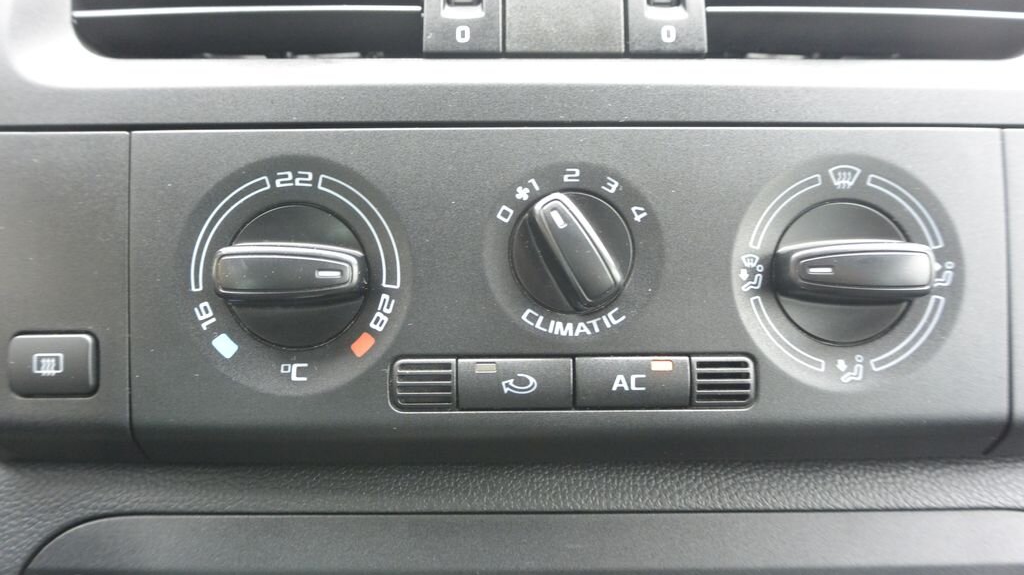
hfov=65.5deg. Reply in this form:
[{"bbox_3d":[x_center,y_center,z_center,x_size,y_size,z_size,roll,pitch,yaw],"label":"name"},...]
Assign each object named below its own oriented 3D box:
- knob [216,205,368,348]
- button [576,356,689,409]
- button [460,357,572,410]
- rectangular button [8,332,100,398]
[{"bbox_3d":[-0.051,-0.003,0.184,0.035,0.035,0.014,0,-2,0],"label":"knob"},{"bbox_3d":[0.029,0.023,0.190,0.027,0.012,0.006,0,-2,0],"label":"button"},{"bbox_3d":[0.001,0.023,0.190,0.027,0.012,0.006,0,-2,0],"label":"button"},{"bbox_3d":[-0.108,0.018,0.188,0.020,0.015,0.006,0,-2,0],"label":"rectangular button"}]

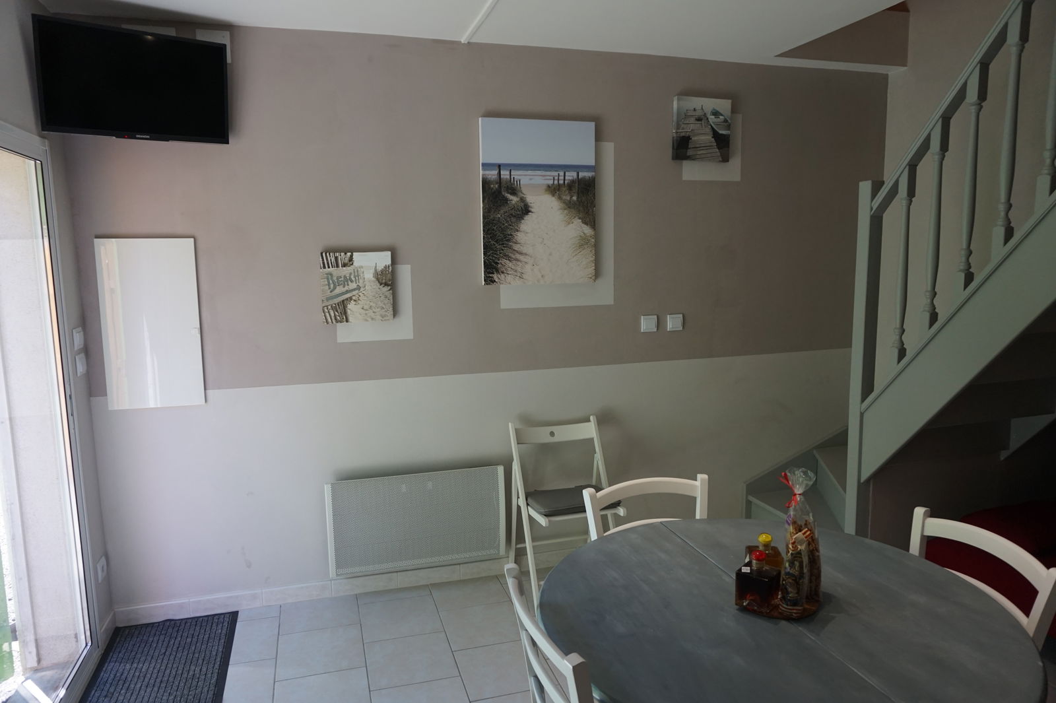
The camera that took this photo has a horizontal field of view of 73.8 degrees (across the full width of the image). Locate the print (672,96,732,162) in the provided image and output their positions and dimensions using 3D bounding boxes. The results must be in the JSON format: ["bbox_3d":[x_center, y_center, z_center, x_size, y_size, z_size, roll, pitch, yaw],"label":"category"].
[{"bbox_3d":[0.857,-1.086,3.468,0.299,0.301,0.040,-3,8,-16],"label":"print"}]

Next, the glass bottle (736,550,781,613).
[{"bbox_3d":[0.525,0.510,1.600,0.076,0.130,0.073,5,9,36],"label":"glass bottle"}]

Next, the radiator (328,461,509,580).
[{"bbox_3d":[-0.510,0.772,3.267,0.805,0.434,0.090,-3,8,-16],"label":"radiator"}]

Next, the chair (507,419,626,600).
[{"bbox_3d":[0.192,0.736,3.207,0.440,0.770,0.490,-3,8,-18],"label":"chair"}]

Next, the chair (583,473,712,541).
[{"bbox_3d":[0.432,0.852,1.978,0.430,0.860,0.480,-3,8,-16],"label":"chair"}]

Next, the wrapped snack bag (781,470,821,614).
[{"bbox_3d":[0.619,0.419,1.590,0.088,0.310,0.072,1,8,14],"label":"wrapped snack bag"}]

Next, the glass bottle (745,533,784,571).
[{"bbox_3d":[0.569,0.496,1.694,0.074,0.130,0.074,0,8,7],"label":"glass bottle"}]

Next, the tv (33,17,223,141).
[{"bbox_3d":[-1.435,-0.978,2.588,0.619,0.370,0.060,-9,23,-40],"label":"tv"}]

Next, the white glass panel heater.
[{"bbox_3d":[-1.530,-0.113,2.870,0.358,0.685,0.040,-3,8,-16],"label":"white glass panel heater"}]

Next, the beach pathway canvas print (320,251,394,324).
[{"bbox_3d":[-0.747,-0.281,3.086,0.299,0.305,0.040,-3,8,-16],"label":"beach pathway canvas print"}]

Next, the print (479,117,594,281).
[{"bbox_3d":[0.054,-0.688,3.276,0.545,0.742,0.040,-3,8,-16],"label":"print"}]

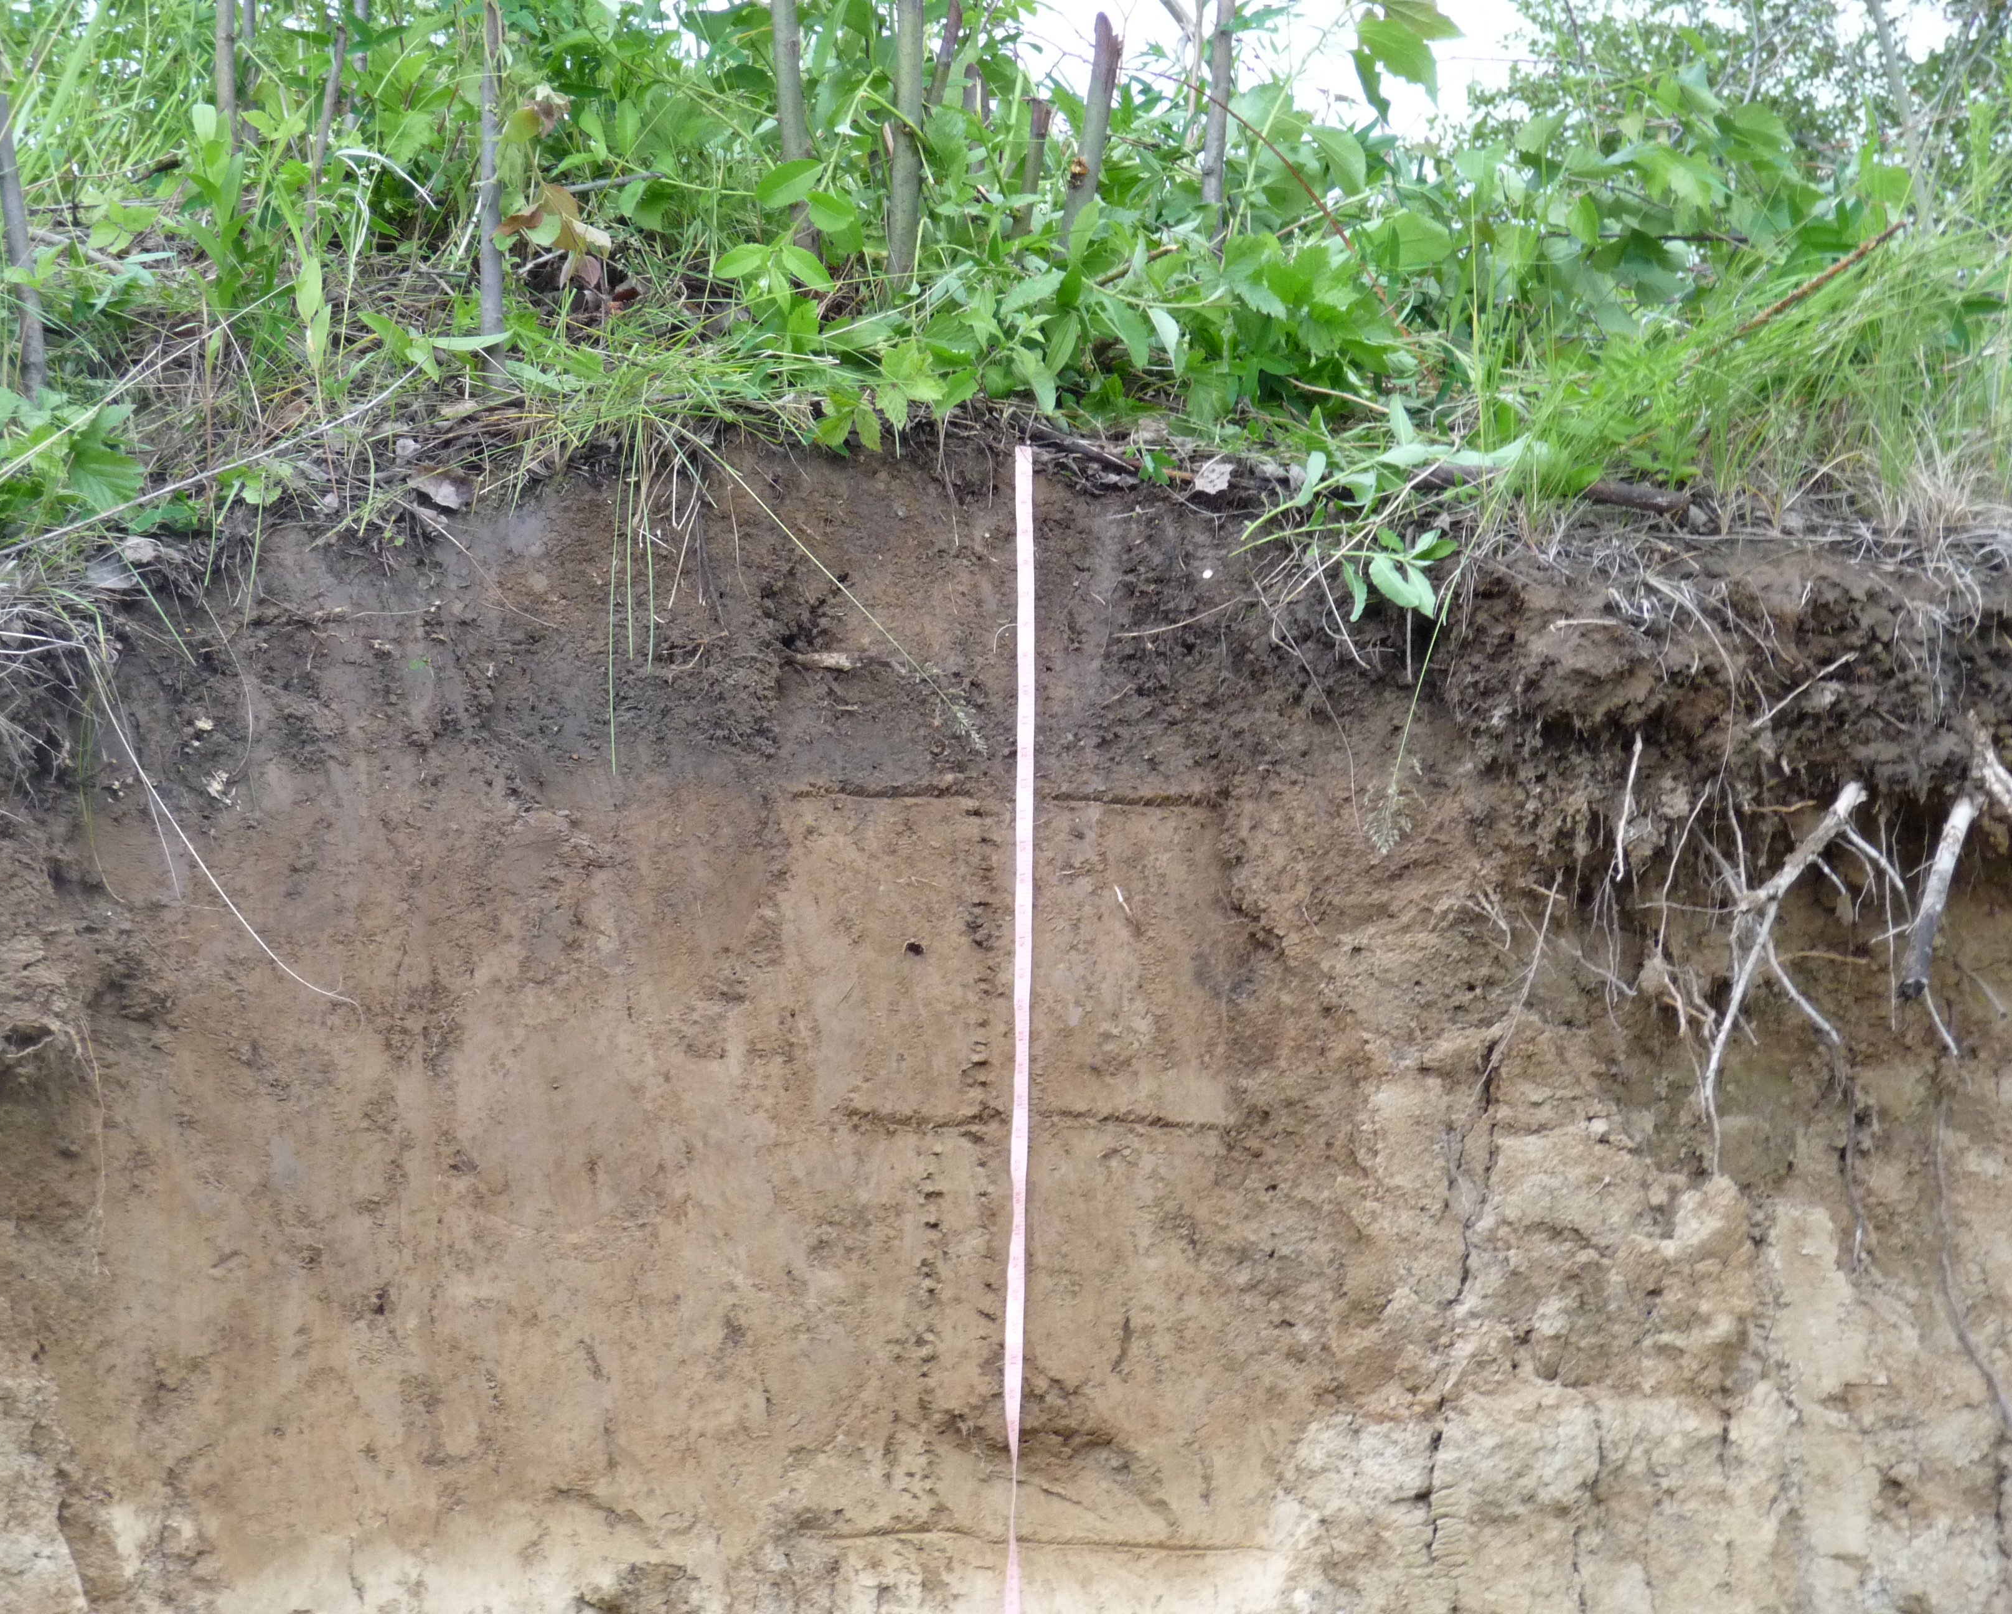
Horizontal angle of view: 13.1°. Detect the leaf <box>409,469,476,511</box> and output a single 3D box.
[{"bbox_3d":[-0.442,-0.250,6.870,0.053,0.041,0.014,11,-40,10],"label":"leaf"}]

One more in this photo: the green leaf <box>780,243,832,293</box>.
[{"bbox_3d":[-0.160,-0.433,7.050,0.054,0.023,0.015,38,-17,14],"label":"green leaf"}]

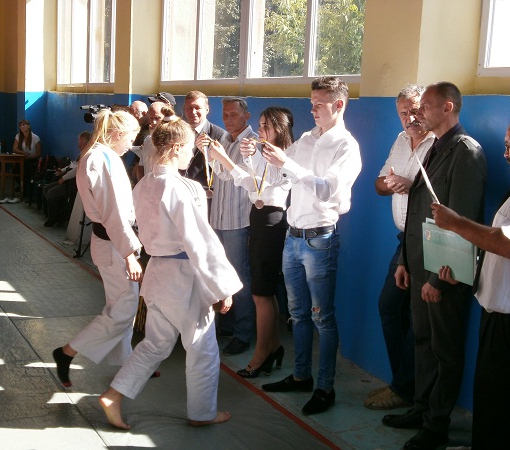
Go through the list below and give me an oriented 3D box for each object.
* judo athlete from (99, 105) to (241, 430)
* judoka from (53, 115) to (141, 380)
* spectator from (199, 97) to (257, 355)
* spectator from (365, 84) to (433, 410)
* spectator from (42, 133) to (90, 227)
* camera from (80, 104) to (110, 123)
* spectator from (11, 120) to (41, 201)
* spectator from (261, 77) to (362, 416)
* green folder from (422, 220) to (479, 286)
[{"bbox_3d":[-0.417,0.214,3.996,0.650,1.560,0.480,-3,10,-33],"label":"judo athlete"},{"bbox_3d":[-0.849,0.120,4.596,0.650,1.540,0.450,-1,9,-26],"label":"judoka"},{"bbox_3d":[-0.171,-0.020,5.295,0.360,1.680,0.520,-5,11,-44],"label":"spectator"},{"bbox_3d":[0.819,0.119,4.407,0.400,1.740,0.520,-5,11,-42],"label":"spectator"},{"bbox_3d":[-2.326,-0.594,10.324,0.800,1.220,0.500,-2,9,-28],"label":"spectator"},{"bbox_3d":[-1.625,-1.135,8.150,0.360,0.200,0.160,-2,9,-31],"label":"camera"},{"bbox_3d":[-3.734,-1.058,12.949,0.480,1.280,0.680,8,10,33],"label":"spectator"},{"bbox_3d":[0.326,0.082,4.408,0.580,1.770,0.500,-4,10,-37],"label":"spectator"},{"bbox_3d":[0.812,0.123,3.330,0.025,0.210,0.290,-14,18,-30],"label":"green folder"}]

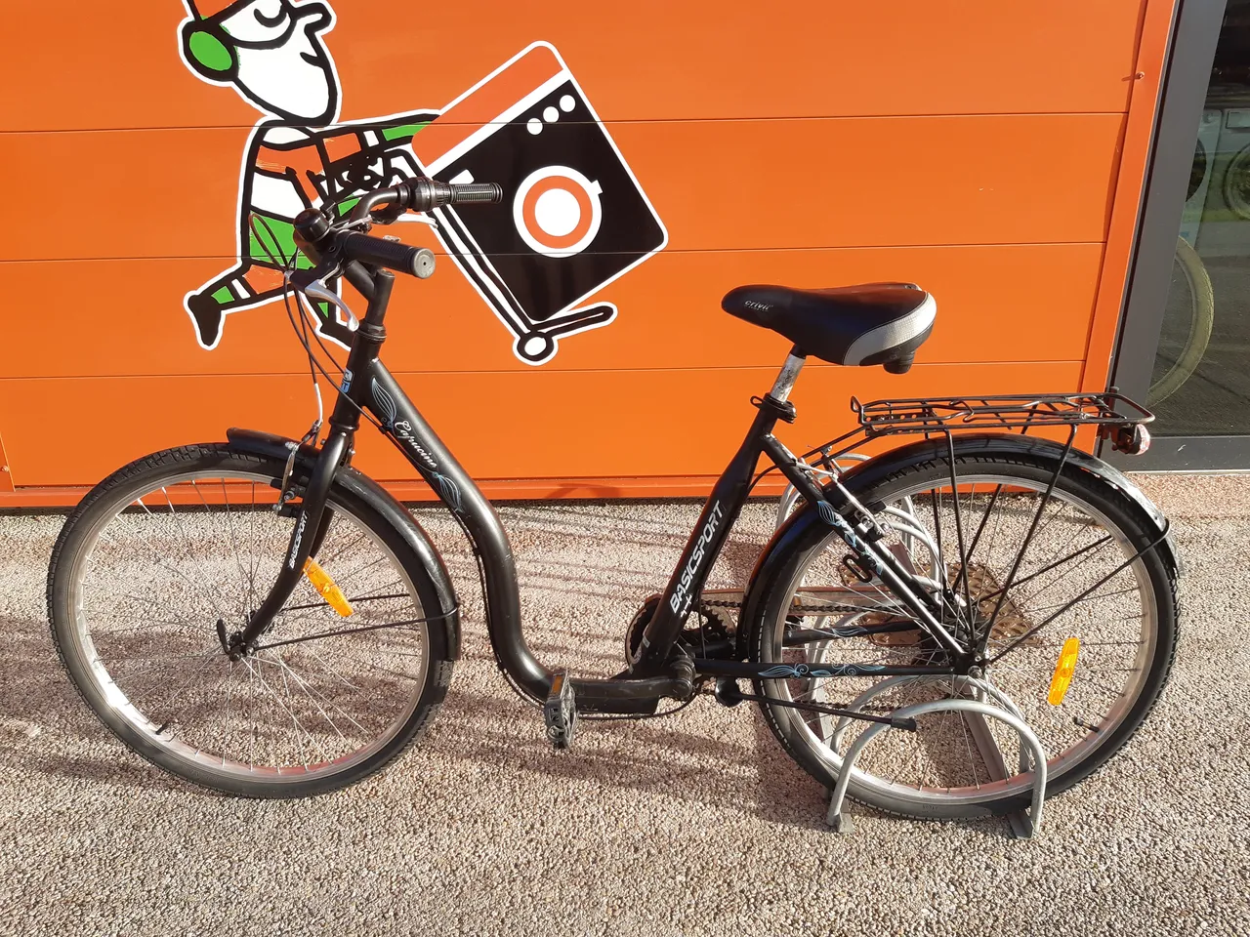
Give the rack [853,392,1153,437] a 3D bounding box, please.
[{"bbox_3d":[0.511,-0.078,1.304,0.390,0.046,0.138,0,21,4],"label":"rack"}]

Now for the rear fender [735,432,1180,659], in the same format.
[{"bbox_3d":[0.496,0.126,1.385,0.662,0.382,0.060,0,21,4],"label":"rear fender"}]

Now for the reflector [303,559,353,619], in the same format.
[{"bbox_3d":[-0.468,0.185,1.467,0.029,0.116,0.014,-29,17,14],"label":"reflector"}]

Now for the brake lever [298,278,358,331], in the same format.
[{"bbox_3d":[-0.323,-0.178,1.027,0.028,0.030,0.118,-20,46,-39],"label":"brake lever"}]

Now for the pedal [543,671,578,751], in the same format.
[{"bbox_3d":[-0.092,0.352,1.360,0.042,0.064,0.095,0,21,4],"label":"pedal"}]

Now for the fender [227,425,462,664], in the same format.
[{"bbox_3d":[-0.423,0.126,1.454,0.332,0.402,0.060,-1,21,1],"label":"fender"}]

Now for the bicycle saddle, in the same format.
[{"bbox_3d":[0.273,-0.193,1.275,0.282,0.112,0.200,0,21,4],"label":"bicycle saddle"}]

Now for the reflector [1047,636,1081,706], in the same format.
[{"bbox_3d":[0.675,0.314,1.443,0.029,0.118,0.014,7,22,1],"label":"reflector"}]

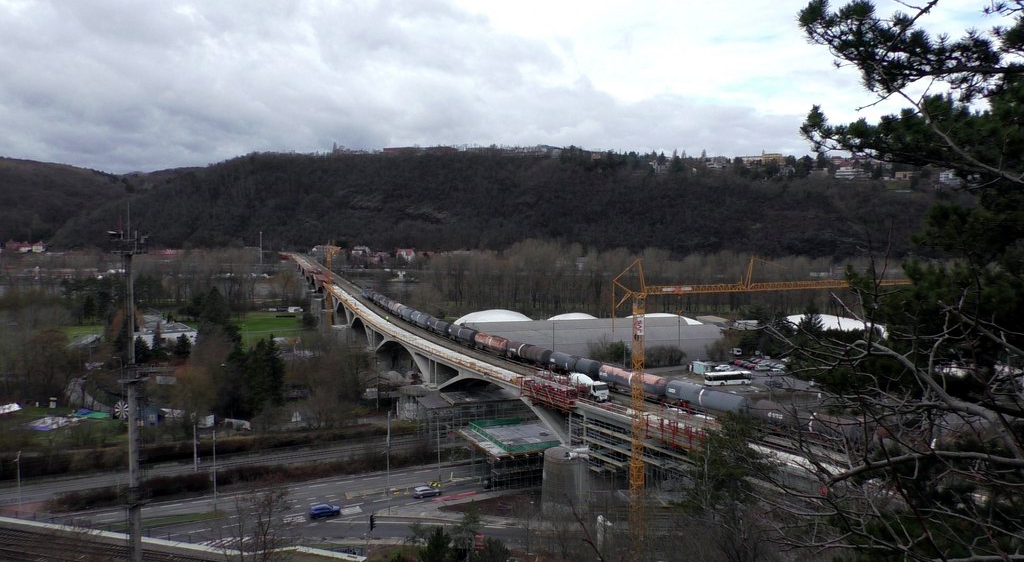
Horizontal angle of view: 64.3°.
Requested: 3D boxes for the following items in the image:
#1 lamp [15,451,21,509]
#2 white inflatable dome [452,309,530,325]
[{"bbox_3d":[-76.546,30.843,126.317,1.100,8.670,0.500,4,5,41],"label":"lamp"},{"bbox_3d":[-6.709,16.542,330.566,37.000,10.000,38.000,-1,4,-12],"label":"white inflatable dome"}]

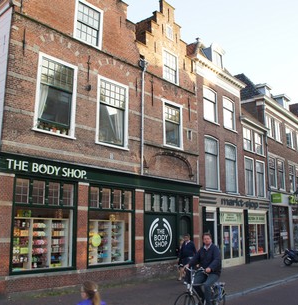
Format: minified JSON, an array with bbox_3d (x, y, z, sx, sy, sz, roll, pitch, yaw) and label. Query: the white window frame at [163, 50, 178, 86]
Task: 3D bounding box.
[{"bbox_3d":[0.955,-3.717,15.130,0.150,1.488,1.054,-11,-16,43],"label":"white window frame"}]

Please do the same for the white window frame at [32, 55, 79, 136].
[{"bbox_3d":[-2.848,-1.722,10.656,0.150,2.449,1.447,-11,-16,43],"label":"white window frame"}]

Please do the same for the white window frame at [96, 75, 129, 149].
[{"bbox_3d":[-1.272,-1.390,12.271,0.150,2.449,1.498,-11,-16,43],"label":"white window frame"}]

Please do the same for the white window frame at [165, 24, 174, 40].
[{"bbox_3d":[0.909,-5.368,15.421,0.150,0.620,0.486,-11,-16,43],"label":"white window frame"}]

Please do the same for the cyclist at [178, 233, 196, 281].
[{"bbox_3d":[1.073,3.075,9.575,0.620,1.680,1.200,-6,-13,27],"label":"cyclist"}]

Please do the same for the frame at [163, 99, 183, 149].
[{"bbox_3d":[1.022,-1.153,14.672,0.150,1.994,1.364,-11,-16,43],"label":"frame"}]

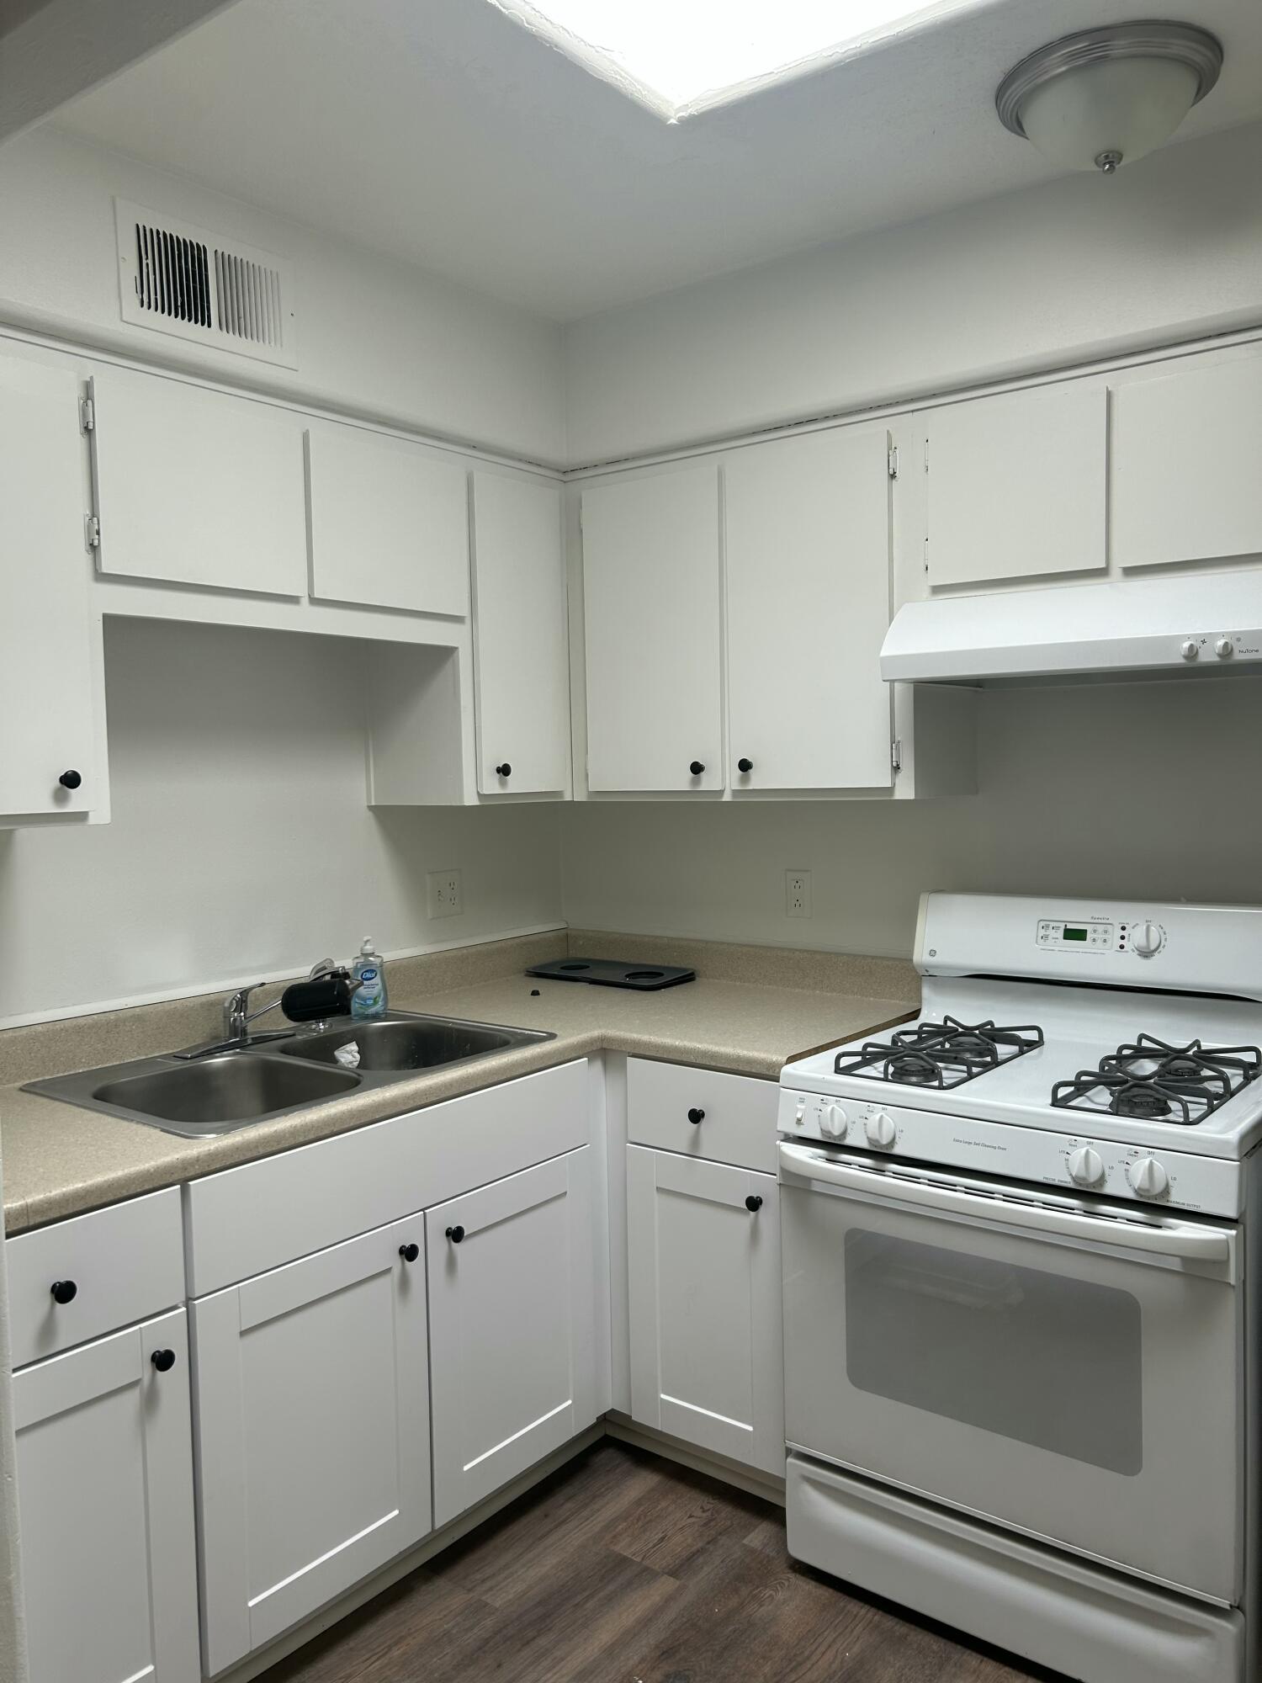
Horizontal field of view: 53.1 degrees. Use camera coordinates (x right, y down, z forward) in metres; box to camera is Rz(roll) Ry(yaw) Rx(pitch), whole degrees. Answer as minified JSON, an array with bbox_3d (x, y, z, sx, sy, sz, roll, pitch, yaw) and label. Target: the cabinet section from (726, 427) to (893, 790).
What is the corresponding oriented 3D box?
[{"bbox_3d":[0.445,-0.453,2.652,0.368,0.680,0.310,1,4,37],"label":"cabinet section"}]

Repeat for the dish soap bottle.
[{"bbox_3d":[-0.583,0.302,2.802,0.078,0.181,0.047,-2,4,-8],"label":"dish soap bottle"}]

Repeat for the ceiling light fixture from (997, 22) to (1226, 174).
[{"bbox_3d":[0.722,-1.090,1.929,0.322,0.138,0.322,1,4,38],"label":"ceiling light fixture"}]

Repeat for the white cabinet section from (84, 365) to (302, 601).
[{"bbox_3d":[-0.841,-0.588,2.229,0.310,0.307,0.395,1,4,37],"label":"white cabinet section"}]

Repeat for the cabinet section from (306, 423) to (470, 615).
[{"bbox_3d":[-0.589,-0.612,2.561,0.310,0.307,0.397,1,4,37],"label":"cabinet section"}]

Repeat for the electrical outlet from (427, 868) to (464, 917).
[{"bbox_3d":[-0.457,0.133,3.142,0.010,0.114,0.116,1,4,38],"label":"electrical outlet"}]

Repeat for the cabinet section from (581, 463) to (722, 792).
[{"bbox_3d":[0.137,-0.459,2.885,0.369,0.680,0.310,1,4,37],"label":"cabinet section"}]

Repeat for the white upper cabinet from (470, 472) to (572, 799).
[{"bbox_3d":[-0.368,-0.460,2.962,0.310,0.700,0.284,1,4,38],"label":"white upper cabinet"}]

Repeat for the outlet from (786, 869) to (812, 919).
[{"bbox_3d":[0.401,0.128,3.036,0.070,0.115,0.010,1,4,38],"label":"outlet"}]

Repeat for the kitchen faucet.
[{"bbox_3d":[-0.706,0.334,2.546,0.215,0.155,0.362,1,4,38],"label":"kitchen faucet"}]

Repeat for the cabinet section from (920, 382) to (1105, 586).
[{"bbox_3d":[0.779,-0.635,2.385,0.328,0.308,0.310,1,4,37],"label":"cabinet section"}]

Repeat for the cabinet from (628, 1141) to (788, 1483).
[{"bbox_3d":[0.321,0.906,2.738,0.370,0.585,0.570,1,4,38],"label":"cabinet"}]

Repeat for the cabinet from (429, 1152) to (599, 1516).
[{"bbox_3d":[-0.442,0.930,2.625,0.570,0.585,0.458,1,4,38],"label":"cabinet"}]

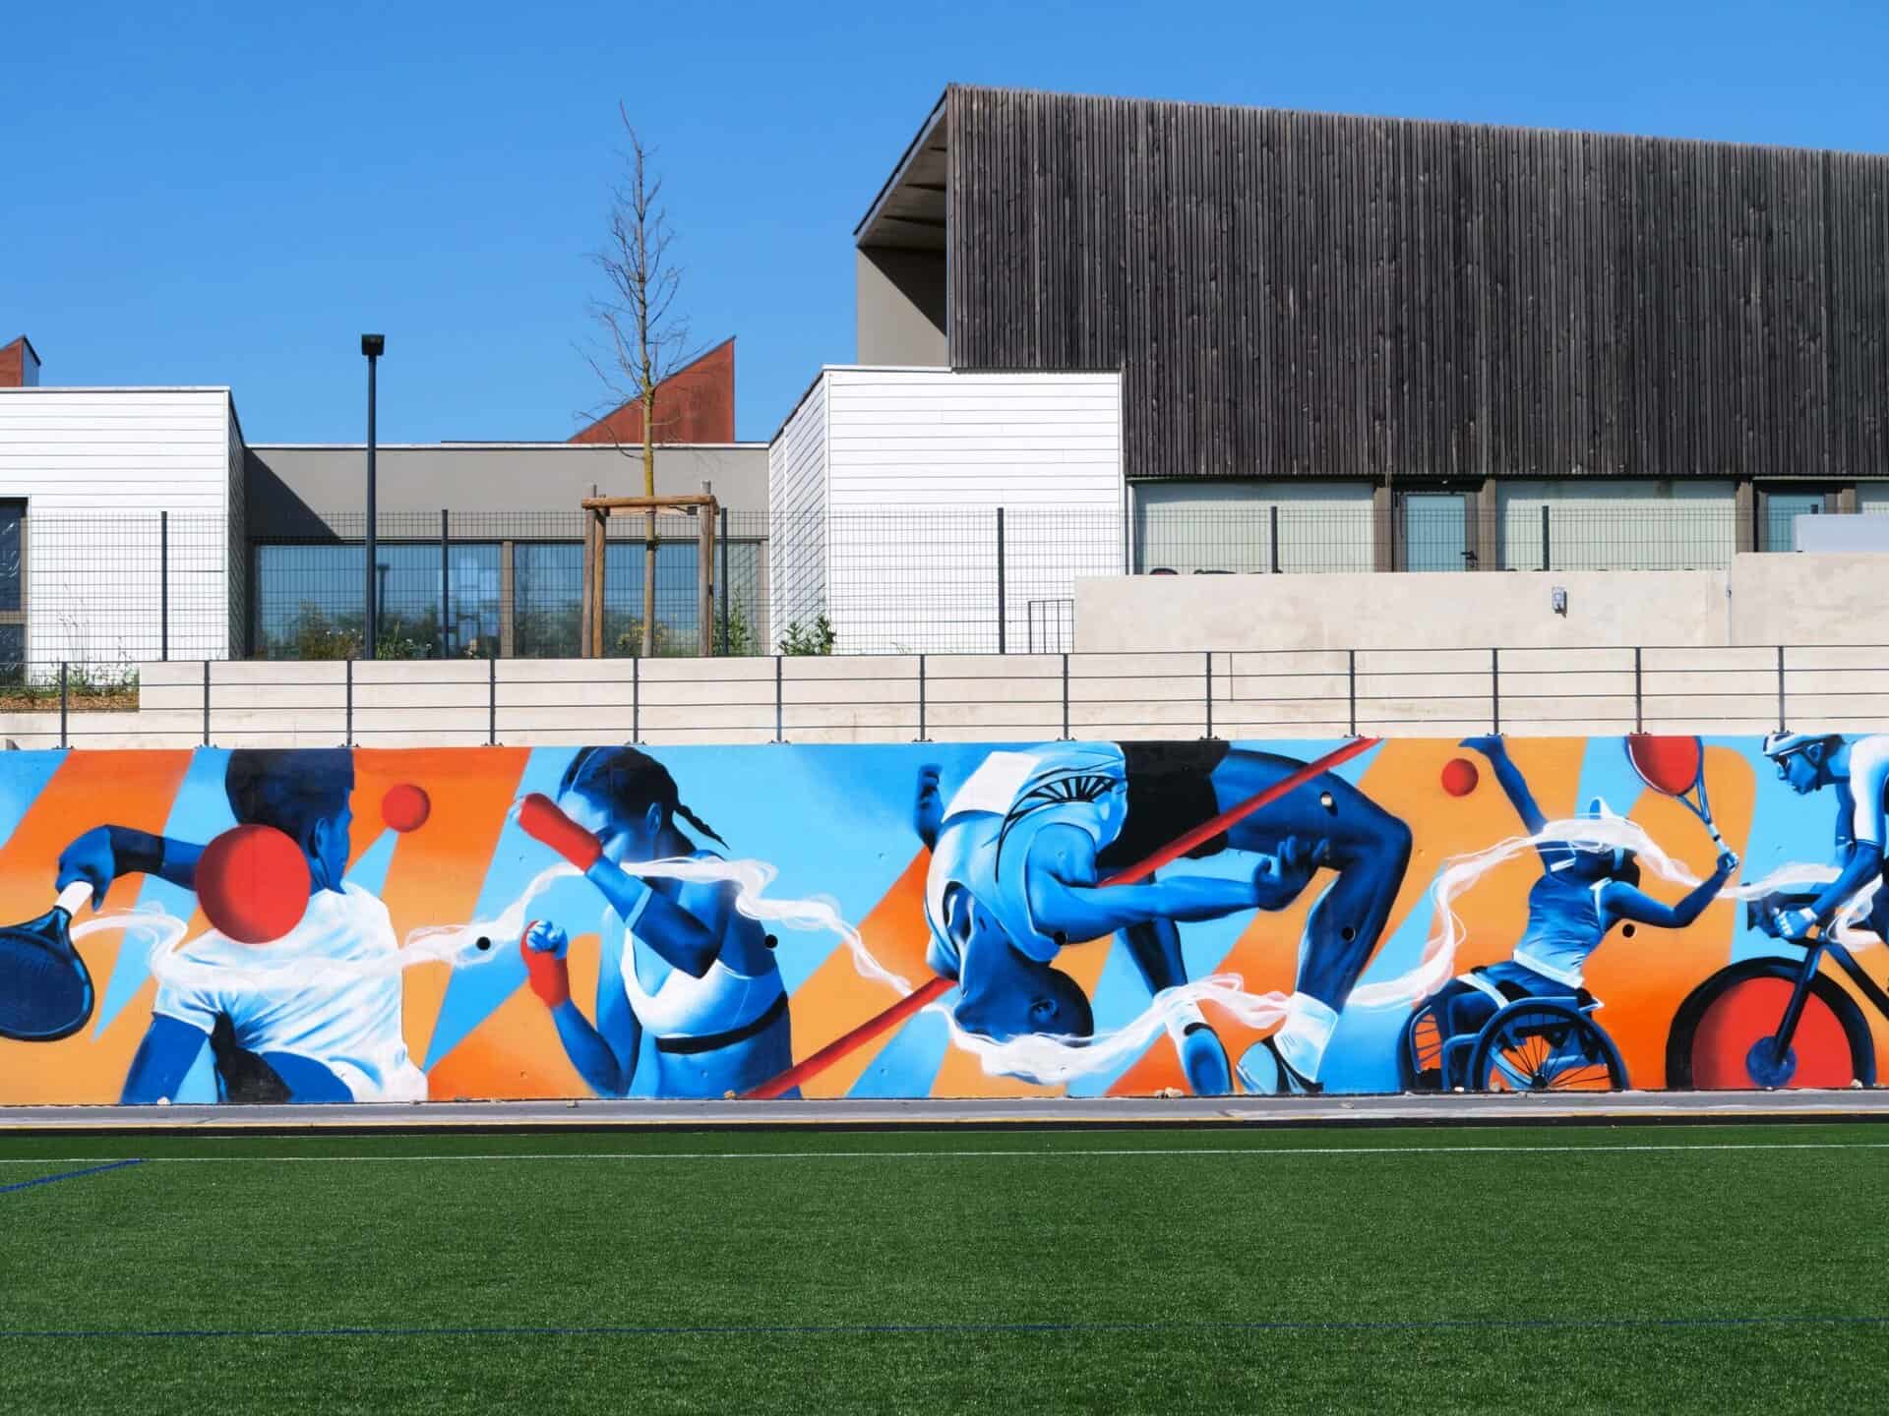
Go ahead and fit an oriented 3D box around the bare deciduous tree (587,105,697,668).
[{"bbox_3d":[-2.667,-2.725,43.500,1.080,5.200,1.080,0,-3,-6],"label":"bare deciduous tree"}]

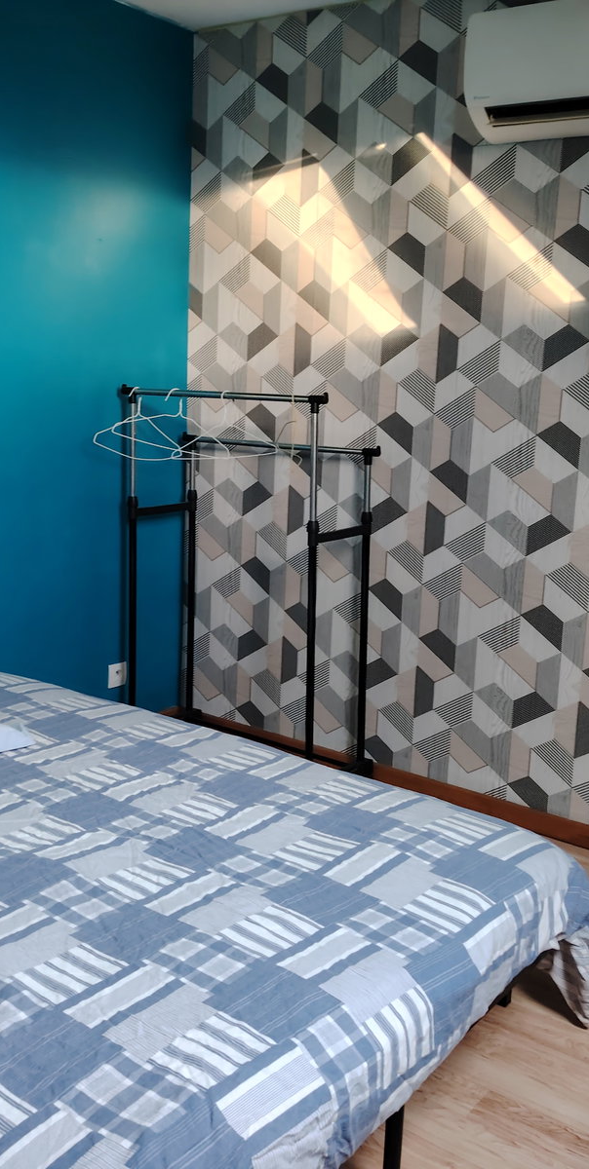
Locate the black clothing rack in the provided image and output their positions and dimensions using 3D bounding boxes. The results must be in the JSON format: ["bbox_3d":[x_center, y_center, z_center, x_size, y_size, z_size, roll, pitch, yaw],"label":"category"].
[{"bbox_3d":[-0.161,0.017,3.480,0.820,1.275,0.380,10,14,35],"label":"black clothing rack"}]

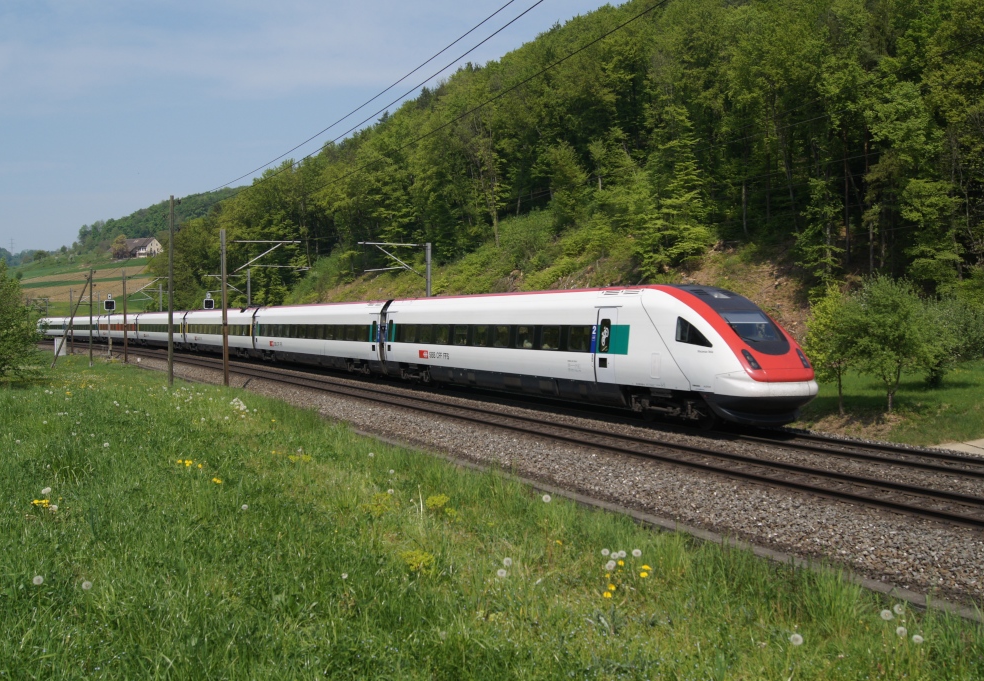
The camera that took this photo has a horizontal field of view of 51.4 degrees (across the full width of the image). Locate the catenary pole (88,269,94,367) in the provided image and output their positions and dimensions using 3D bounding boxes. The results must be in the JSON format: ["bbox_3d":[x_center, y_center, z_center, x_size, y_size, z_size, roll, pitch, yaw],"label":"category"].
[{"bbox_3d":[-30.916,-1.757,79.073,0.250,7.560,0.250,-1,1,-26],"label":"catenary pole"}]

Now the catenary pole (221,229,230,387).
[{"bbox_3d":[-13.581,-1.639,52.025,0.240,8.100,0.240,-2,1,-26],"label":"catenary pole"}]

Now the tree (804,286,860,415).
[{"bbox_3d":[10.202,0.298,30.463,1.950,3.820,1.950,0,1,0],"label":"tree"}]

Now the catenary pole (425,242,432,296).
[{"bbox_3d":[-3.436,-1.449,55.674,0.240,7.700,0.240,-1,1,-26],"label":"catenary pole"}]

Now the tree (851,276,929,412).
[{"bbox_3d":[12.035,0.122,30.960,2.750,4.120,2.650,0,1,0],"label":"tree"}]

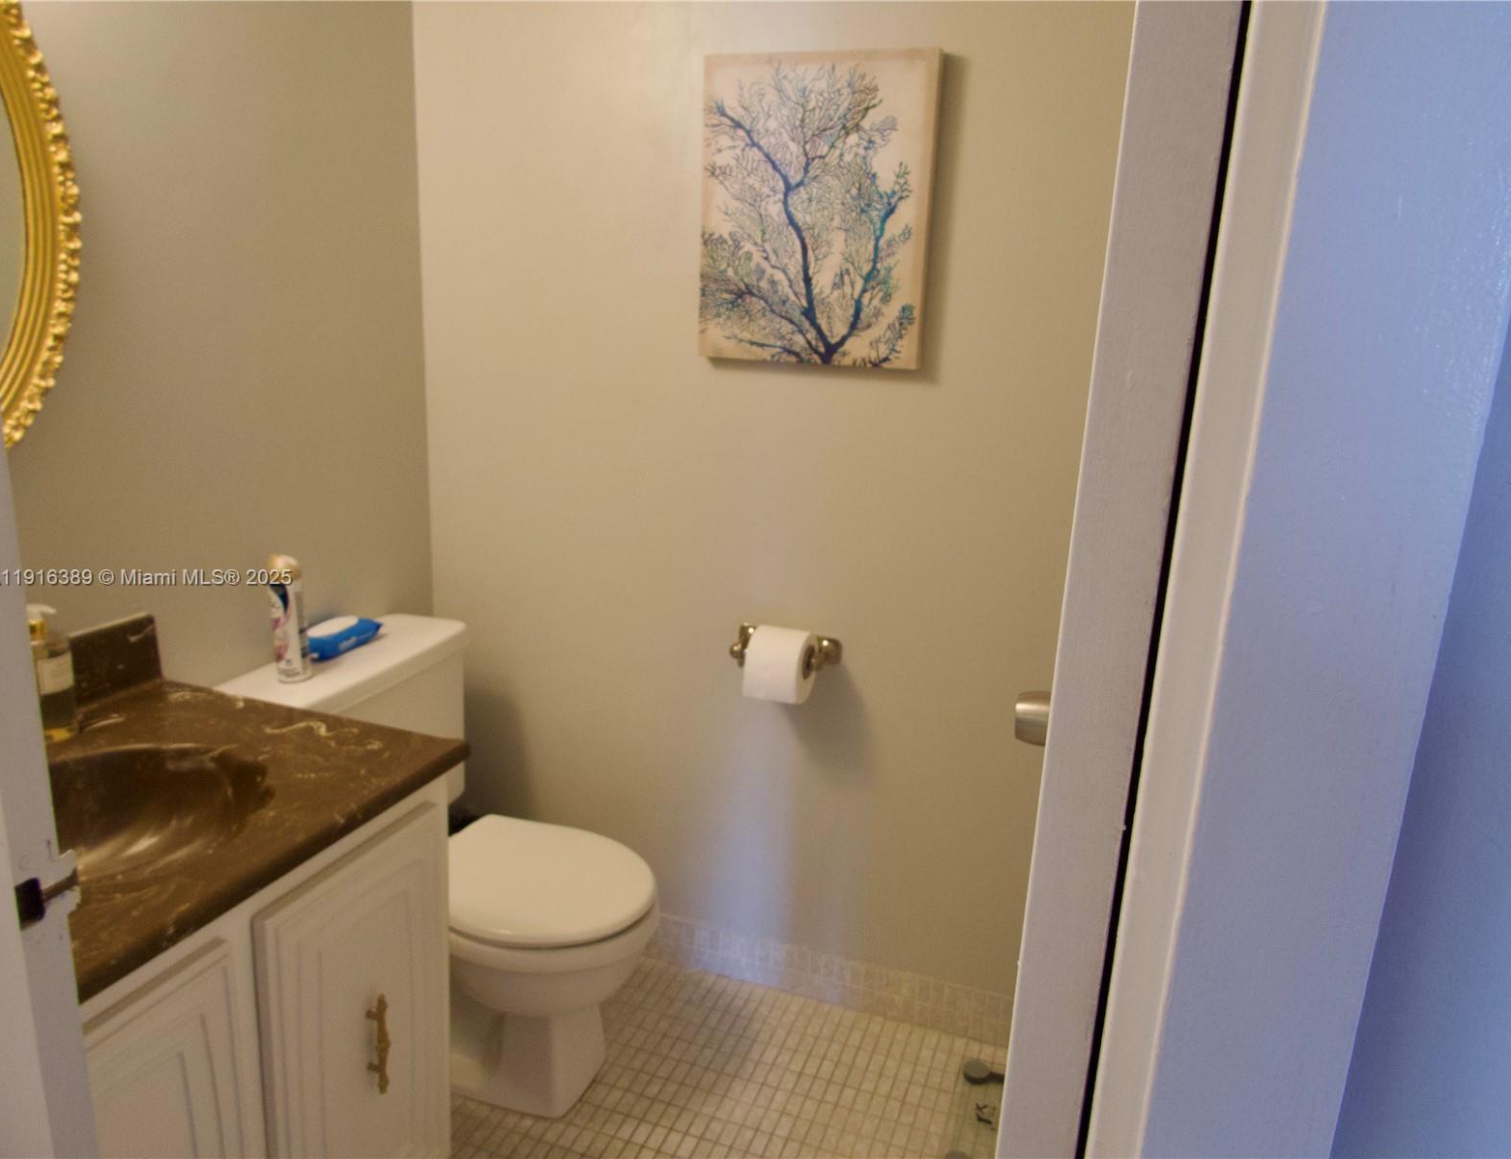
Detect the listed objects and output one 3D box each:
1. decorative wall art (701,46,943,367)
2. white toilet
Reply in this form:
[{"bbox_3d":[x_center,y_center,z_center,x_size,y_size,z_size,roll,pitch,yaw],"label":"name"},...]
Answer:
[{"bbox_3d":[0.103,-0.637,1.865,0.406,0.508,0.030,7,15,18],"label":"decorative wall art"},{"bbox_3d":[-0.502,0.529,1.917,0.714,0.745,0.510,7,15,18],"label":"white toilet"}]

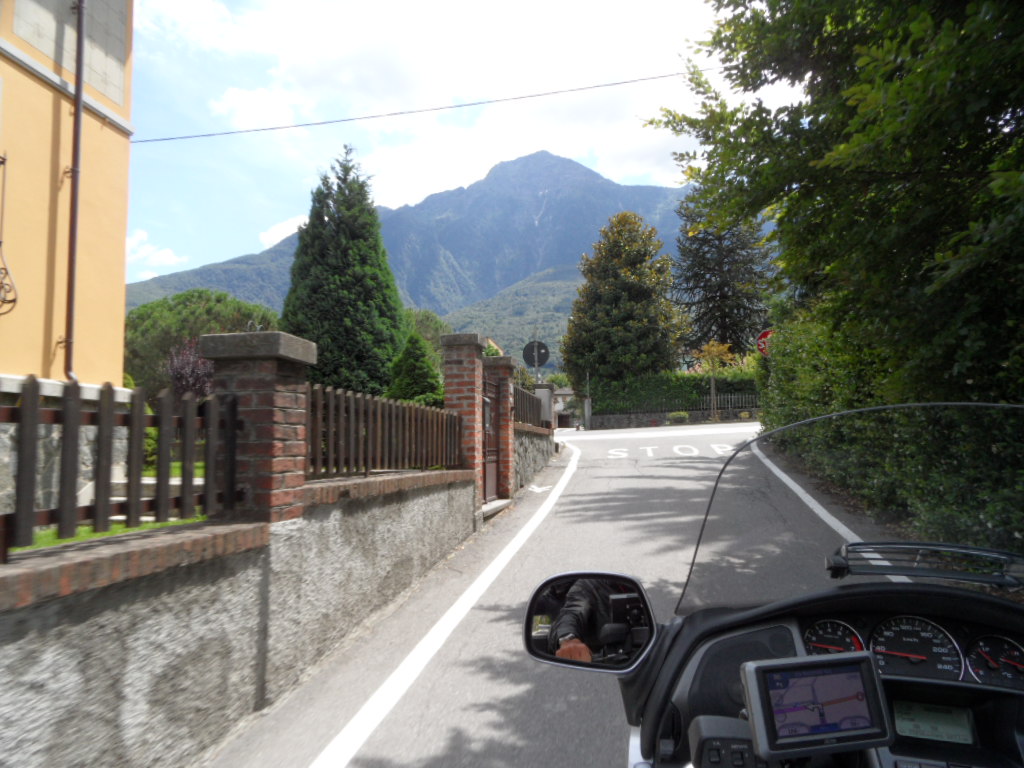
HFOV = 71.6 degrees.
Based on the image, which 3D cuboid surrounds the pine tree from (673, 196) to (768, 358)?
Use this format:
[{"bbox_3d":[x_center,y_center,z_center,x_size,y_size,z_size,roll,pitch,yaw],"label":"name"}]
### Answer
[{"bbox_3d":[8.894,-3.543,29.612,4.200,9.299,4.200,0,-5,0],"label":"pine tree"}]

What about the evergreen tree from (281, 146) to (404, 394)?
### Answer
[{"bbox_3d":[-2.865,-1.402,11.781,2.200,5.242,2.200,0,-5,0],"label":"evergreen tree"}]

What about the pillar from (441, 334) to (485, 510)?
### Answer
[{"bbox_3d":[-0.463,0.384,6.893,0.360,1.680,0.370,-1,-5,10],"label":"pillar"}]

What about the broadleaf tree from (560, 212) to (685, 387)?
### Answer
[{"bbox_3d":[3.969,-2.580,25.200,4.300,7.184,4.300,0,-5,0],"label":"broadleaf tree"}]

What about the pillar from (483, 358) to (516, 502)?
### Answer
[{"bbox_3d":[-0.151,0.515,8.141,0.360,1.620,0.360,-1,-5,10],"label":"pillar"}]

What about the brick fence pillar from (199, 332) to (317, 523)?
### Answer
[{"bbox_3d":[-1.160,0.213,3.263,0.385,0.840,0.375,-1,-5,10],"label":"brick fence pillar"}]

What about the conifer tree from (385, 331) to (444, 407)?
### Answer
[{"bbox_3d":[-1.236,0.155,8.930,0.820,1.673,0.820,0,-5,0],"label":"conifer tree"}]

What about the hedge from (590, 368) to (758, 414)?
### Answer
[{"bbox_3d":[5.097,0.232,22.000,6.000,1.500,1.000,1,-5,-8],"label":"hedge"}]

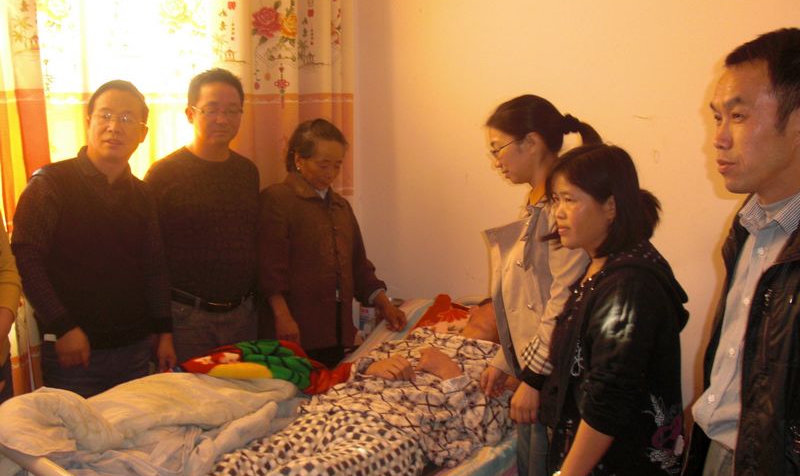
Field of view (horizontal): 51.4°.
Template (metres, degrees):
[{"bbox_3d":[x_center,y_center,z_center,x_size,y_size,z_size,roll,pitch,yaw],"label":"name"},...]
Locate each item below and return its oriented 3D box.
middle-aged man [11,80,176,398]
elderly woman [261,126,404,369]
[{"bbox_3d":[-0.953,0.338,2.659,0.500,1.665,0.310,-6,10,-36],"label":"middle-aged man"},{"bbox_3d":[-0.245,0.349,3.005,0.390,1.540,0.500,8,12,43],"label":"elderly woman"}]

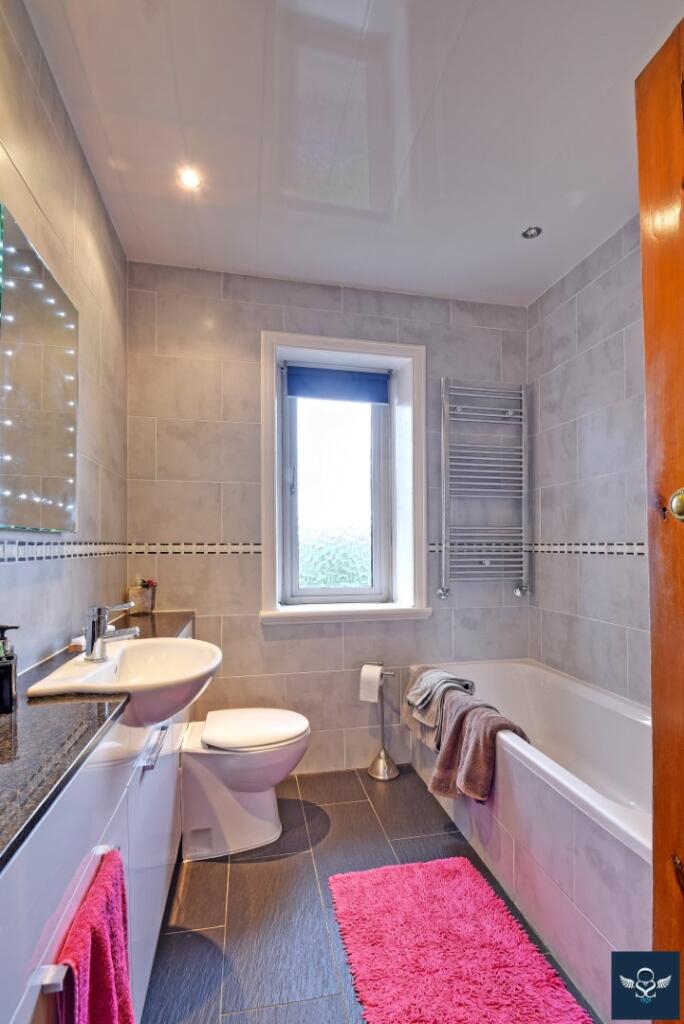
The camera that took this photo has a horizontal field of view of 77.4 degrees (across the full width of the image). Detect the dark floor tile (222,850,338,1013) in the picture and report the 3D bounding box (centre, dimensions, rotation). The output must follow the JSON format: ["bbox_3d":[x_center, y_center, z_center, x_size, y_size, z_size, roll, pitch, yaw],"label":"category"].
[{"bbox_3d":[-0.205,1.273,1.338,0.303,0.012,0.514,1,-3,-12],"label":"dark floor tile"}]

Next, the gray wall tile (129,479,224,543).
[{"bbox_3d":[-0.793,-0.003,2.050,0.424,0.287,0.012,1,-3,-12],"label":"gray wall tile"}]

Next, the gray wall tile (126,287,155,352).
[{"bbox_3d":[-0.949,-0.902,2.034,0.127,0.298,0.012,0,-2,-11],"label":"gray wall tile"}]

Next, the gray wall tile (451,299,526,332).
[{"bbox_3d":[0.851,-1.125,2.454,0.482,0.154,0.012,1,-3,-12],"label":"gray wall tile"}]

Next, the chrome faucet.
[{"bbox_3d":[-0.642,0.335,1.196,0.138,0.152,0.052,1,-3,-12],"label":"chrome faucet"}]

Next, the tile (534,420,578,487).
[{"bbox_3d":[1.095,-0.286,2.229,0.012,0.300,0.360,0,-2,-11],"label":"tile"}]

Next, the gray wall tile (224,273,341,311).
[{"bbox_3d":[-0.287,-1.111,2.172,0.602,0.141,0.012,0,-2,-11],"label":"gray wall tile"}]

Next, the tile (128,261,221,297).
[{"bbox_3d":[-0.810,-1.131,2.097,0.432,0.137,0.012,1,-3,-12],"label":"tile"}]

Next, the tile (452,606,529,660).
[{"bbox_3d":[0.819,0.665,2.331,0.455,0.294,0.012,0,-2,-11],"label":"tile"}]

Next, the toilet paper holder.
[{"bbox_3d":[0.202,1.021,2.108,0.160,0.540,0.150,0,-2,-11],"label":"toilet paper holder"}]

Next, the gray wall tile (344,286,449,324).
[{"bbox_3d":[0.303,-1.106,2.290,0.602,0.141,0.012,0,-2,-11],"label":"gray wall tile"}]

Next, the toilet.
[{"bbox_3d":[-0.370,1.067,1.698,0.495,0.430,0.350,0,-2,-11],"label":"toilet"}]

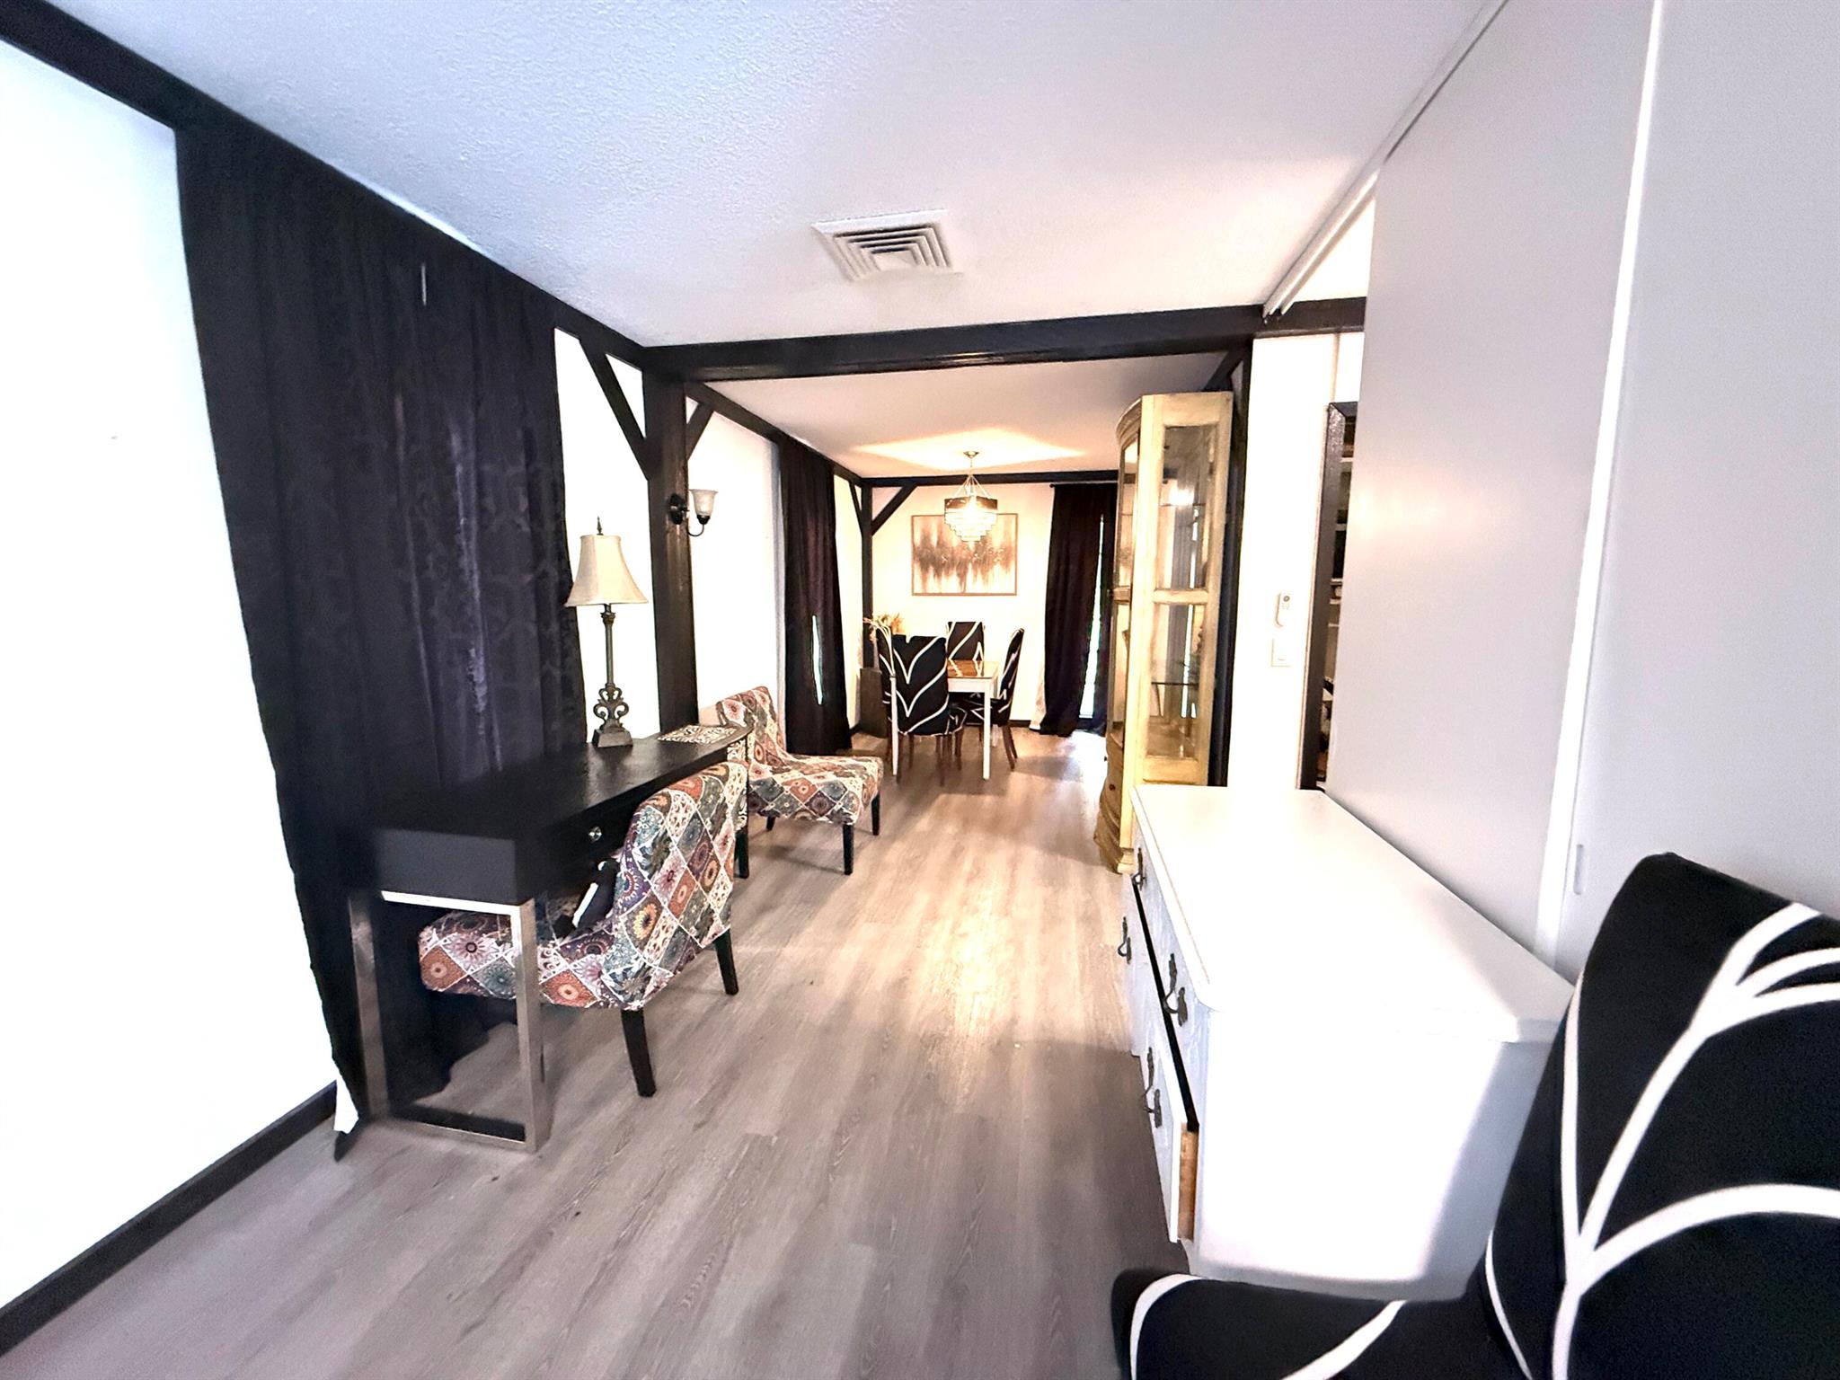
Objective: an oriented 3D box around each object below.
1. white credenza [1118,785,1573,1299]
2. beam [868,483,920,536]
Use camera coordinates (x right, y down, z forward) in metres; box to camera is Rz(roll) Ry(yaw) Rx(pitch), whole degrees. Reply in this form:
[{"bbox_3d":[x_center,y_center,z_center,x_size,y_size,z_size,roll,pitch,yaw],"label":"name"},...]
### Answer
[{"bbox_3d":[0.747,0.750,1.584,0.544,0.802,1.142,2,8,10],"label":"white credenza"},{"bbox_3d":[-0.270,-1.762,7.221,0.105,0.651,0.085,44,13,2],"label":"beam"}]

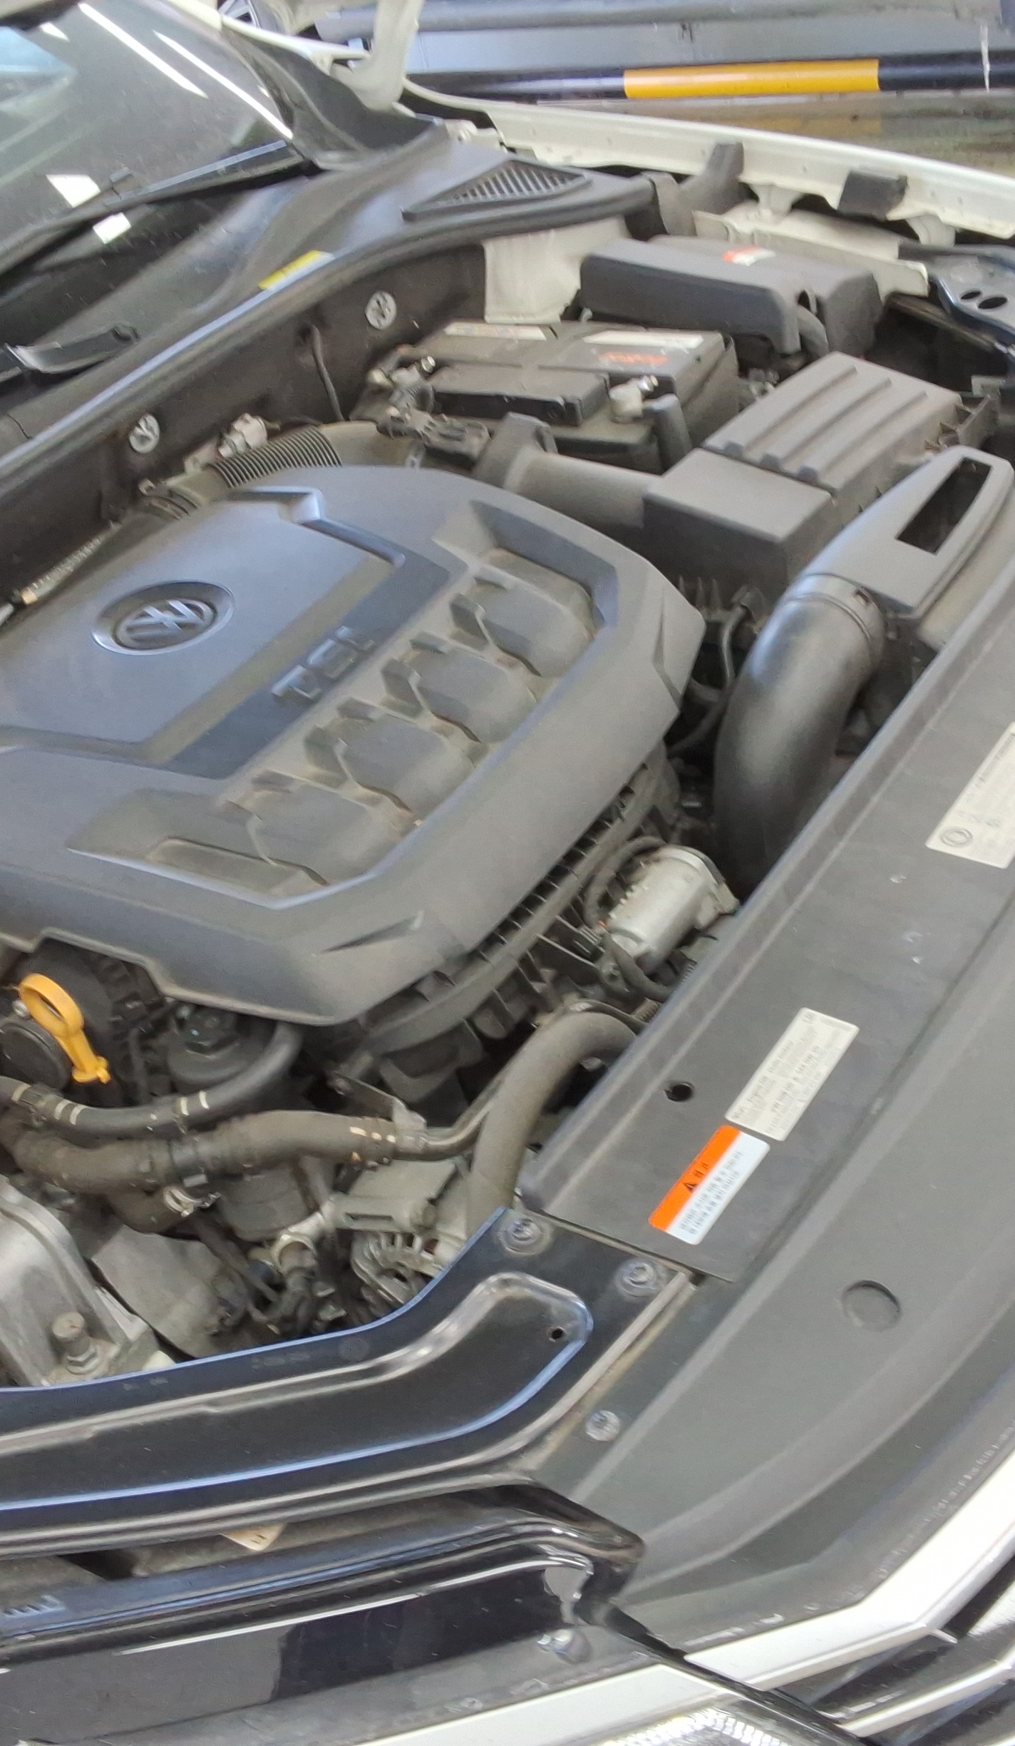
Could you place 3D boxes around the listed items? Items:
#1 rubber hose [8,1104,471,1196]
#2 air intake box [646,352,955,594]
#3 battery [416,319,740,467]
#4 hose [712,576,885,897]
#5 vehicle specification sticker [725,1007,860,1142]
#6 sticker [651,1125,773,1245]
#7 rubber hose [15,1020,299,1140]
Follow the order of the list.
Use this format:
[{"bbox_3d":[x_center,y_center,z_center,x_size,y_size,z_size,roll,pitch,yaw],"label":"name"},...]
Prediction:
[{"bbox_3d":[-0.177,0.171,1.158,0.312,0.050,0.060,0,38,19],"label":"rubber hose"},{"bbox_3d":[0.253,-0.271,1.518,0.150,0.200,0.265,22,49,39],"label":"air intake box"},{"bbox_3d":[0.047,-0.378,1.714,0.280,0.190,0.175,13,44,33],"label":"battery"},{"bbox_3d":[0.192,-0.087,1.230,0.083,0.186,0.167,13,44,33],"label":"hose"},{"bbox_3d":[0.136,0.094,0.891,0.031,0.002,0.080,20,48,28],"label":"vehicle specification sticker"},{"bbox_3d":[0.094,0.143,0.868,0.024,0.003,0.066,22,48,25],"label":"sticker"},{"bbox_3d":[-0.220,0.135,1.162,0.191,0.027,0.060,-12,36,4],"label":"rubber hose"}]

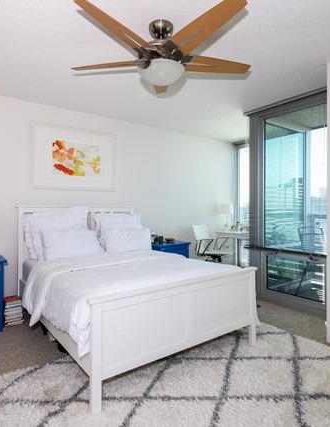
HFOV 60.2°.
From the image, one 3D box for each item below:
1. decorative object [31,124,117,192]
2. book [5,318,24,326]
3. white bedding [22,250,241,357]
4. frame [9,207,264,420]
[{"bbox_3d":[-1.091,-0.668,3.553,1.062,0.770,0.035,0,1,-36],"label":"decorative object"},{"bbox_3d":[-1.572,1.109,2.940,0.160,0.037,0.220,0,0,-37],"label":"book"},{"bbox_3d":[-0.278,0.685,2.659,1.680,0.500,1.450,0,0,-38],"label":"white bedding"},{"bbox_3d":[-0.433,0.529,2.861,1.600,1.200,2.100,0,0,-38],"label":"frame"}]

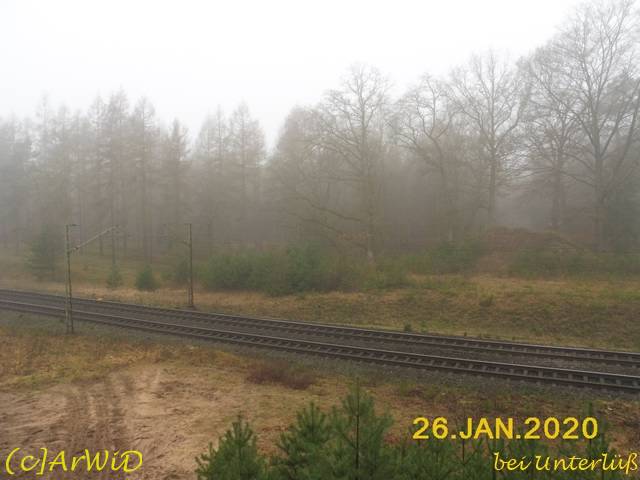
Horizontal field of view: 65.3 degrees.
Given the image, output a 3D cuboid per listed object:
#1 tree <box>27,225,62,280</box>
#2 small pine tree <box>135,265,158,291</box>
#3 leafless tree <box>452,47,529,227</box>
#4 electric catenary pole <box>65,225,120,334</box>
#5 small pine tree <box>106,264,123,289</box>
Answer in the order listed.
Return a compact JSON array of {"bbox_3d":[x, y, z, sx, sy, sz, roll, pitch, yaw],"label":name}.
[{"bbox_3d":[-30.630,1.450,55.500,4.000,6.340,4.000,0,3,0],"label":"tree"},{"bbox_3d":[-16.860,3.640,48.500,2.250,2.530,2.250,0,3,0],"label":"small pine tree"},{"bbox_3d":[19.010,-11.110,56.000,9.000,20.300,9.000,0,3,0],"label":"leafless tree"},{"bbox_3d":[-15.060,2.390,32.960,0.450,6.850,4.000,1,3,23],"label":"electric catenary pole"},{"bbox_3d":[-20.580,3.680,50.000,1.600,2.450,1.600,0,3,0],"label":"small pine tree"}]

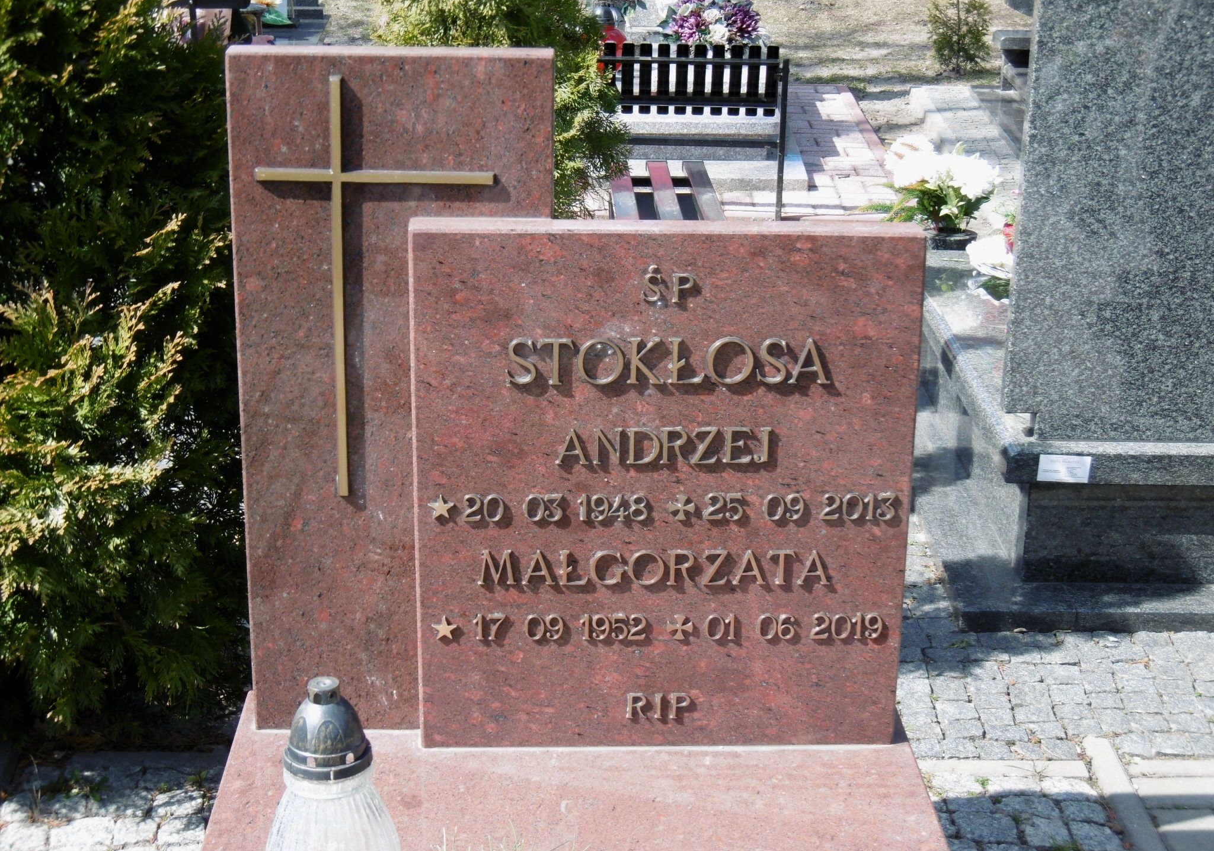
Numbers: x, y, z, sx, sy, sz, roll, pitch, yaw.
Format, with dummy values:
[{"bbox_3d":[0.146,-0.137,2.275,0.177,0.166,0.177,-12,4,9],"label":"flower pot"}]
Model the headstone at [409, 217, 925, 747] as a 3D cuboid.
[{"bbox_3d":[0.063,0.077,2.356,0.555,0.625,0.054,0,21,-2],"label":"headstone"}]

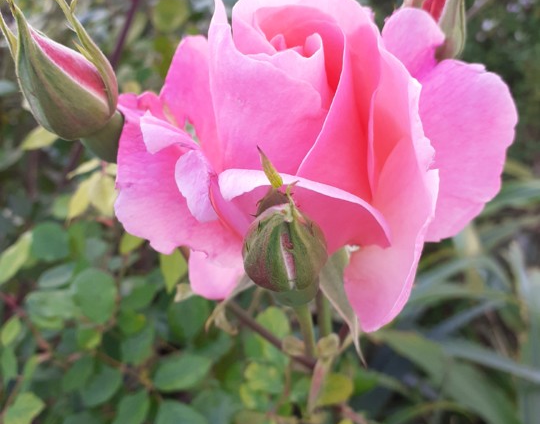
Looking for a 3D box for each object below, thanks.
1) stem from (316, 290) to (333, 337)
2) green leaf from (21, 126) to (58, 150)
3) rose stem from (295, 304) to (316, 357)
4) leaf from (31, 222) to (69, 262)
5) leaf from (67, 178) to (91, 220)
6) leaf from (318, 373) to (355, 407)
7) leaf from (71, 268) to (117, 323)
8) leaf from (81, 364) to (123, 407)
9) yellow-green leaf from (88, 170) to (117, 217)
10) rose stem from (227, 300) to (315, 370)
[{"bbox_3d":[0.020,0.036,0.208,0.005,0.021,0.005,-3,24,0],"label":"stem"},{"bbox_3d":[-0.170,-0.057,0.420,0.034,0.008,0.014,-19,65,-9],"label":"green leaf"},{"bbox_3d":[0.012,0.040,0.189,0.005,0.023,0.005,-17,29,-5],"label":"rose stem"},{"bbox_3d":[-0.181,0.025,0.460,0.031,0.034,0.007,0,-21,-18],"label":"leaf"},{"bbox_3d":[-0.149,-0.010,0.440,0.015,0.007,0.038,17,70,20],"label":"leaf"},{"bbox_3d":[0.042,0.114,0.360,0.018,0.007,0.027,30,67,14],"label":"leaf"},{"bbox_3d":[-0.119,0.057,0.380,0.031,0.009,0.039,-9,64,-5],"label":"leaf"},{"bbox_3d":[-0.140,0.145,0.470,0.029,0.008,0.041,36,66,19],"label":"leaf"},{"bbox_3d":[-0.131,-0.015,0.440,0.025,0.038,0.008,5,-19,-12],"label":"yellow-green leaf"},{"bbox_3d":[0.000,0.046,0.208,0.005,0.042,0.005,-52,7,-13],"label":"rose stem"}]

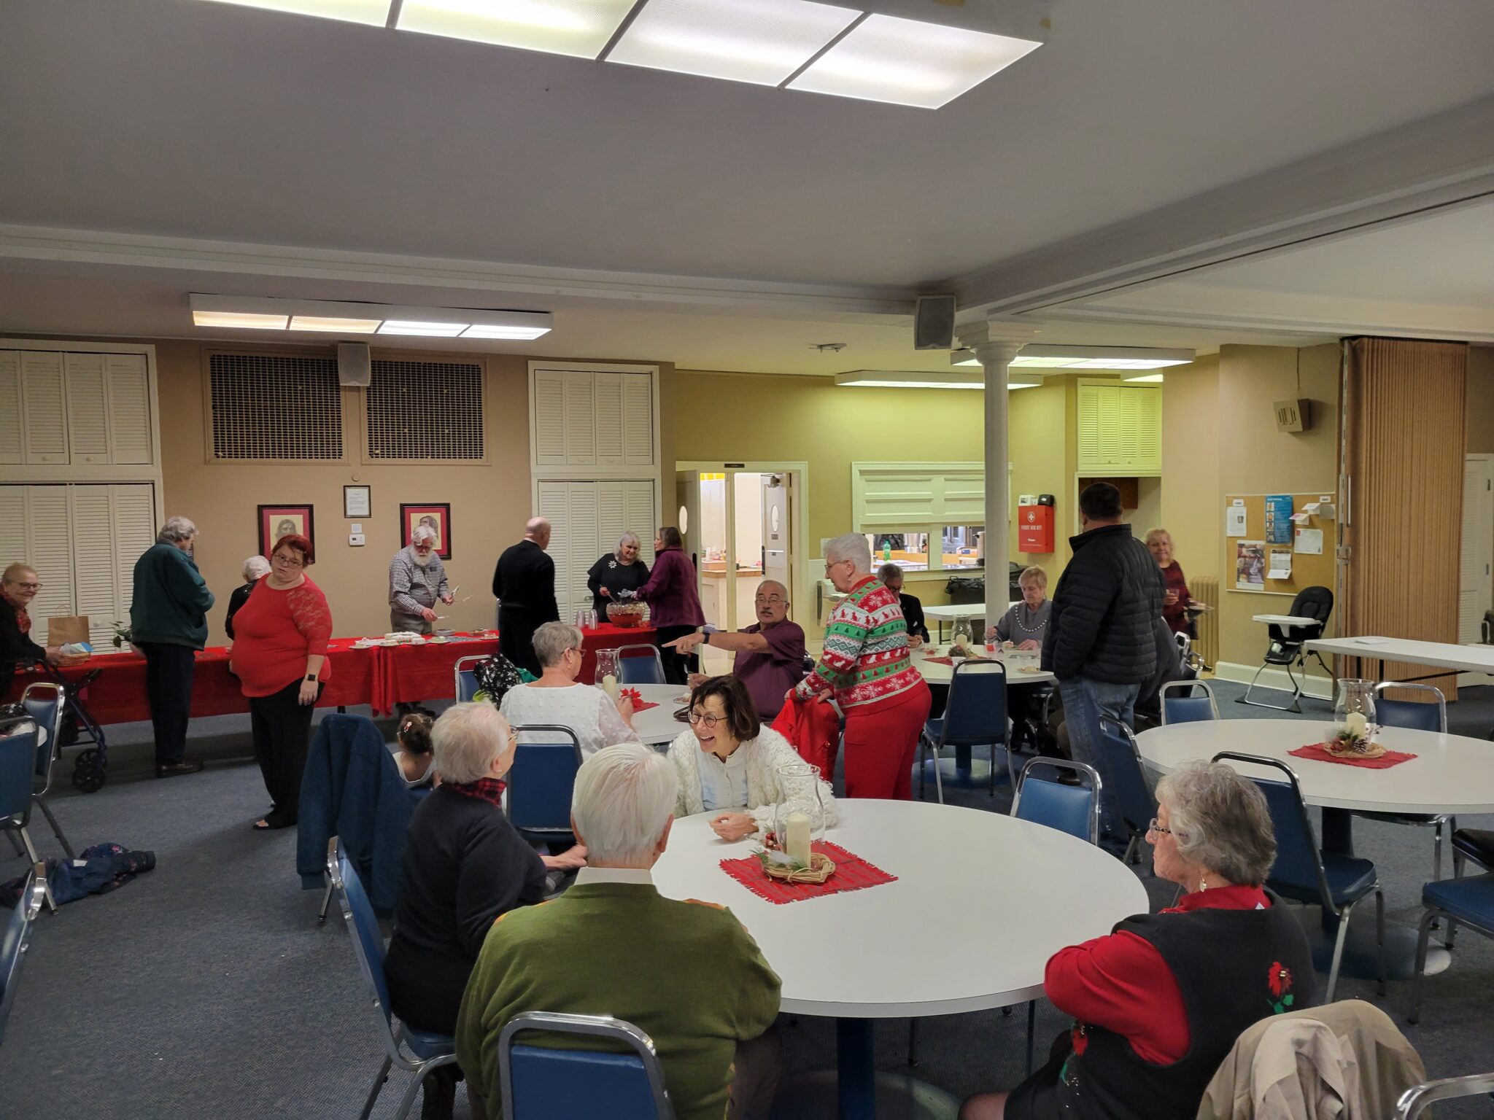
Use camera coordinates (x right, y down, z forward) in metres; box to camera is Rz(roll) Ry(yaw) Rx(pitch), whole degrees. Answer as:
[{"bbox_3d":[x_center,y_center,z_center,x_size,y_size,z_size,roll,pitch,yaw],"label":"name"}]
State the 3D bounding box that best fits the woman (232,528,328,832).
[{"bbox_3d":[-2.638,0.660,6.290,0.510,1.600,0.380,0,3,10],"label":"woman"}]

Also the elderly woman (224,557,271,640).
[{"bbox_3d":[-3.309,0.670,7.517,0.450,1.450,0.360,-2,3,-30],"label":"elderly woman"}]

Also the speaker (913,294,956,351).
[{"bbox_3d":[1.306,-1.655,7.800,0.265,0.380,0.210,-1,12,-17],"label":"speaker"}]

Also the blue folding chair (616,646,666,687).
[{"bbox_3d":[-0.634,0.980,6.798,0.450,0.870,0.560,-1,3,-9],"label":"blue folding chair"}]

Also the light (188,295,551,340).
[{"bbox_3d":[-2.716,-1.765,8.255,2.440,0.125,0.610,-2,3,-23],"label":"light"}]

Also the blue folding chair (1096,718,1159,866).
[{"bbox_3d":[1.692,1.059,4.481,0.560,0.890,0.450,-1,3,-10],"label":"blue folding chair"}]

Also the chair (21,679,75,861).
[{"bbox_3d":[-3.588,1.073,5.400,0.450,0.890,0.560,1,3,22],"label":"chair"}]

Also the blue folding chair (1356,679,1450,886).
[{"bbox_3d":[2.842,1.025,4.891,0.450,0.890,0.560,2,4,39],"label":"blue folding chair"}]

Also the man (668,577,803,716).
[{"bbox_3d":[-0.061,0.786,5.988,0.780,1.320,0.560,-3,4,-38],"label":"man"}]

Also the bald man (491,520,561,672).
[{"bbox_3d":[-1.587,0.529,8.009,0.520,1.670,0.340,1,3,22],"label":"bald man"}]

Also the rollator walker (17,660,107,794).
[{"bbox_3d":[-4.324,1.026,7.009,0.620,0.830,0.580,-2,3,-28],"label":"rollator walker"}]

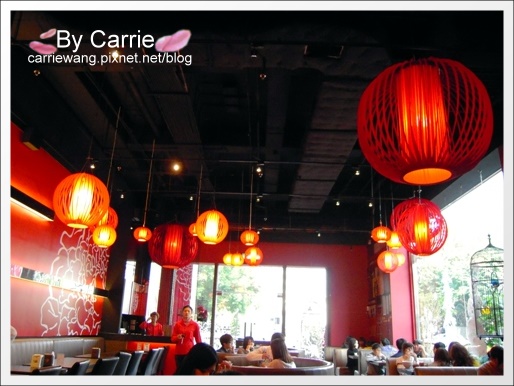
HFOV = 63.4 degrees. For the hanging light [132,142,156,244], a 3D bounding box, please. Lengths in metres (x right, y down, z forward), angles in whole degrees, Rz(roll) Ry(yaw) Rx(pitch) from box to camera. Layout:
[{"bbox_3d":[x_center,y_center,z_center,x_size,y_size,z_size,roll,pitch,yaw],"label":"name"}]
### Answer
[{"bbox_3d":[-1.894,-0.081,7.310,0.320,1.890,0.320,2,-18,1],"label":"hanging light"}]

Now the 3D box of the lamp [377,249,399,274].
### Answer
[{"bbox_3d":[2.510,1.327,8.000,0.400,0.420,0.400,2,-18,2],"label":"lamp"}]

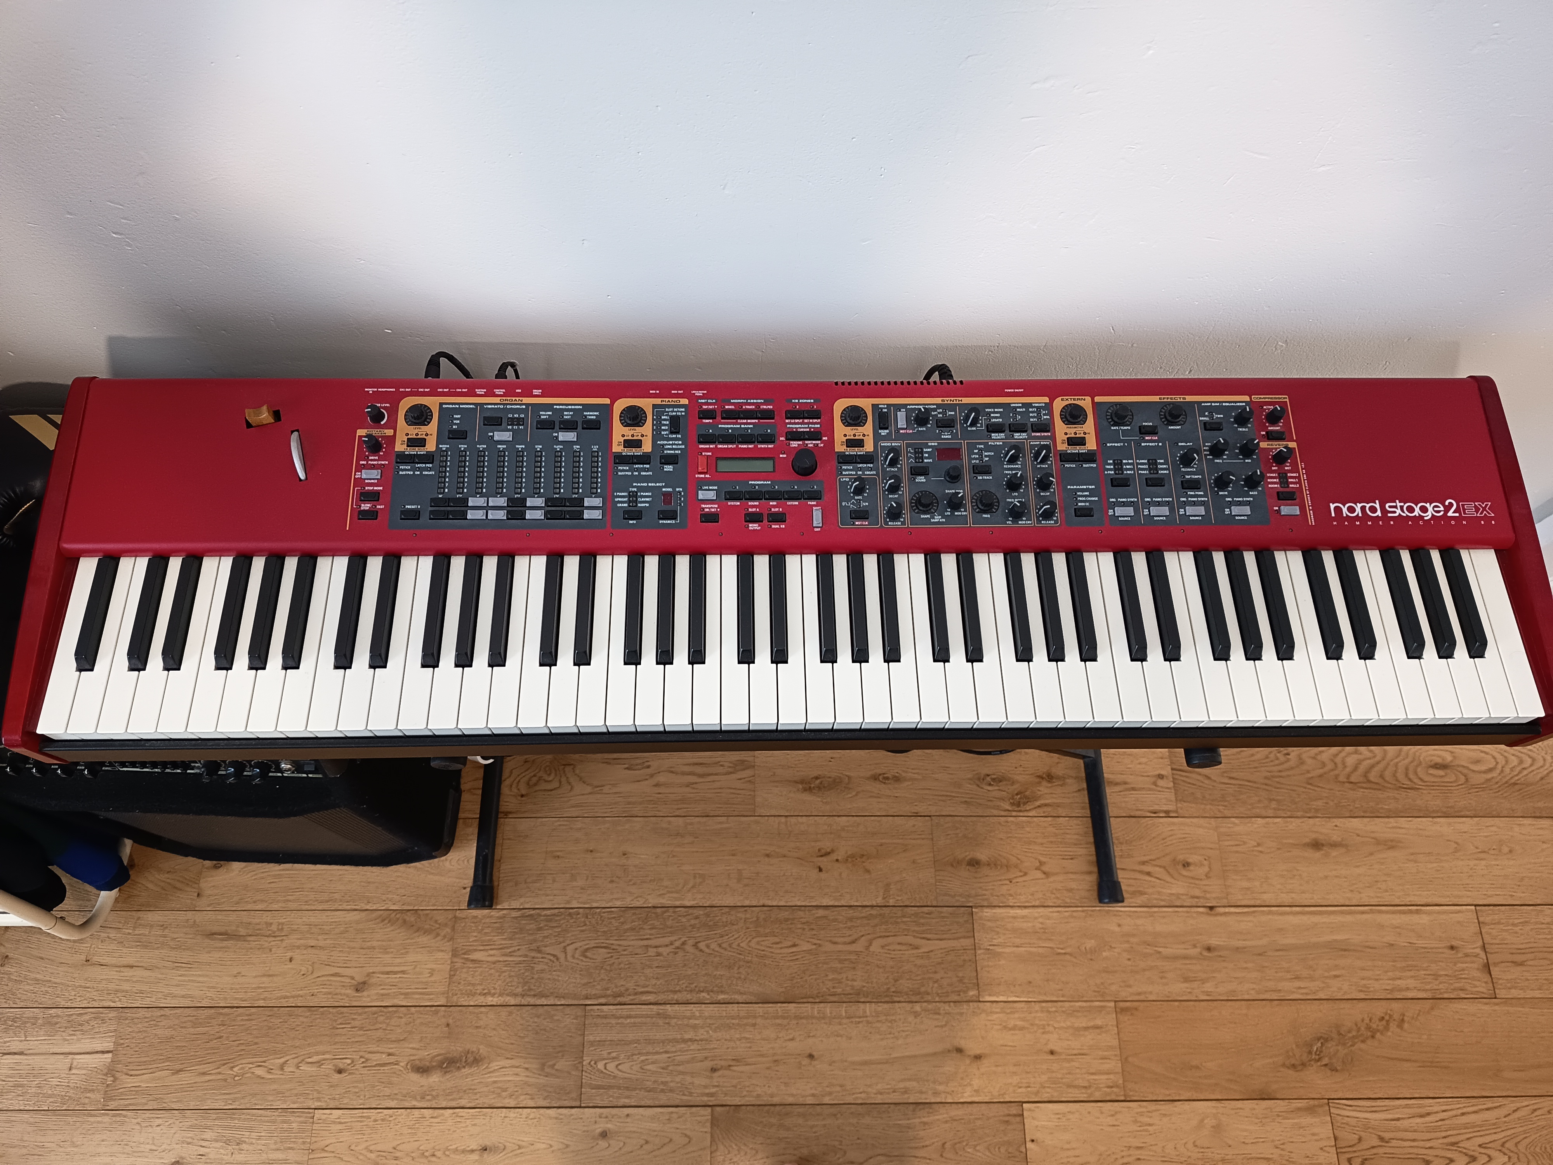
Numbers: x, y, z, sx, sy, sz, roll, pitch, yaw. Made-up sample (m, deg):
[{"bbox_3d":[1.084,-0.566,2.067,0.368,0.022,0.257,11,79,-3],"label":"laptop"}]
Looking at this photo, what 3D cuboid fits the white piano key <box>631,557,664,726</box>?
[{"bbox_3d":[-0.104,0.050,0.906,0.023,0.021,0.151,0,67,-2],"label":"white piano key"}]

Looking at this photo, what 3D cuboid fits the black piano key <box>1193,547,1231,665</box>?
[{"bbox_3d":[0.373,0.018,0.917,0.013,0.013,0.098,0,67,-2],"label":"black piano key"}]

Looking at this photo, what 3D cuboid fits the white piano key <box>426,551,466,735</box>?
[{"bbox_3d":[-0.271,0.052,0.906,0.023,0.021,0.151,0,67,-2],"label":"white piano key"}]

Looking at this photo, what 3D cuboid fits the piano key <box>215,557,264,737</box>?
[{"bbox_3d":[-0.436,0.052,0.899,0.023,0.022,0.152,0,67,-2],"label":"piano key"}]

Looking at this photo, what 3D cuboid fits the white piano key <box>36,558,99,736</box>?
[{"bbox_3d":[-0.576,0.053,0.891,0.023,0.020,0.151,0,67,-2],"label":"white piano key"}]

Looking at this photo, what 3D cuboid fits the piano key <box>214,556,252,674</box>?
[{"bbox_3d":[-0.453,0.024,0.895,0.013,0.013,0.099,0,67,-2],"label":"piano key"}]

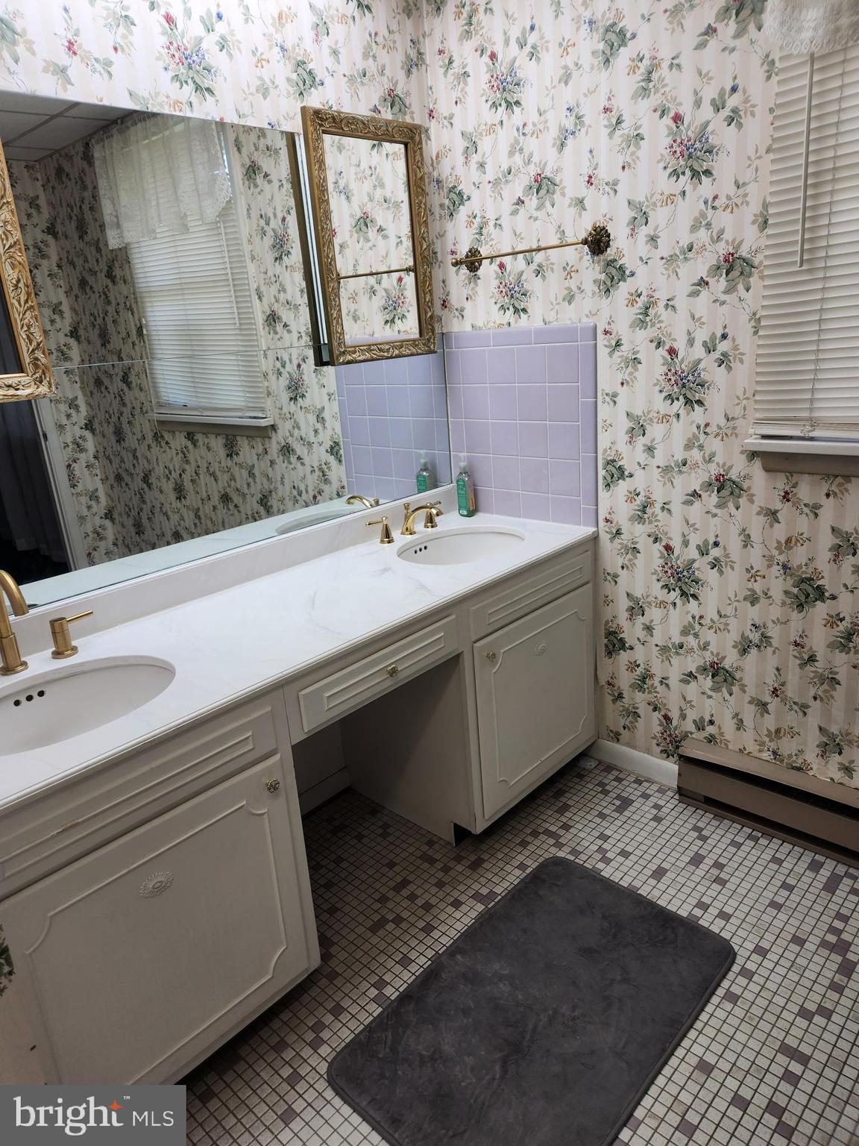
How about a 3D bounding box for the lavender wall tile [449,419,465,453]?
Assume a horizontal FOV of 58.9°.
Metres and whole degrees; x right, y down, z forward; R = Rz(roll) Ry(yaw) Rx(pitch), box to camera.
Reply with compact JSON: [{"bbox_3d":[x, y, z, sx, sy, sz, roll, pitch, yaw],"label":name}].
[{"bbox_3d":[0.094,-0.452,2.511,0.059,0.108,0.008,12,24,41],"label":"lavender wall tile"}]

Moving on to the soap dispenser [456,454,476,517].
[{"bbox_3d":[0.117,-0.289,2.491,0.045,0.201,0.052,-19,23,-38],"label":"soap dispenser"}]

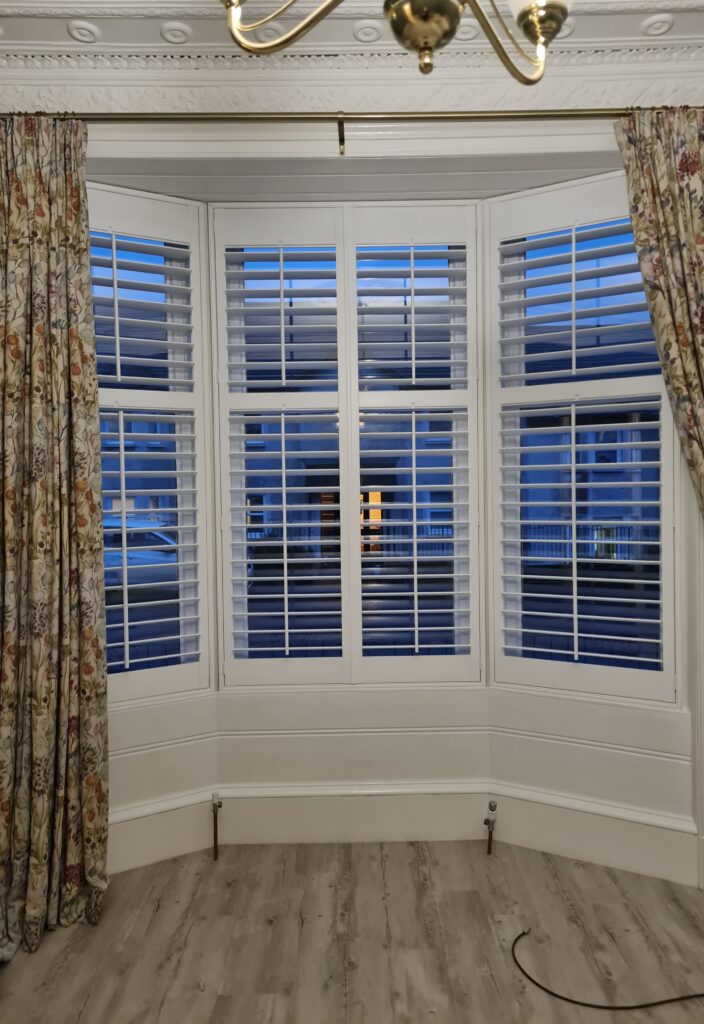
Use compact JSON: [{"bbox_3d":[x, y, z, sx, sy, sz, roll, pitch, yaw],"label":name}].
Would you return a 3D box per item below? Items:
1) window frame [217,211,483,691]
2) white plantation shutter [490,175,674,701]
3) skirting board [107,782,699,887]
[{"bbox_3d":[-0.011,-0.284,3.353,1.139,2.099,0.070,-1,2,-1],"label":"window frame"},{"bbox_3d":[0.922,-0.292,3.162,0.768,2.109,0.080,0,2,31],"label":"white plantation shutter"},{"bbox_3d":[0.032,1.340,3.188,2.610,0.260,0.453,-1,2,-1],"label":"skirting board"}]

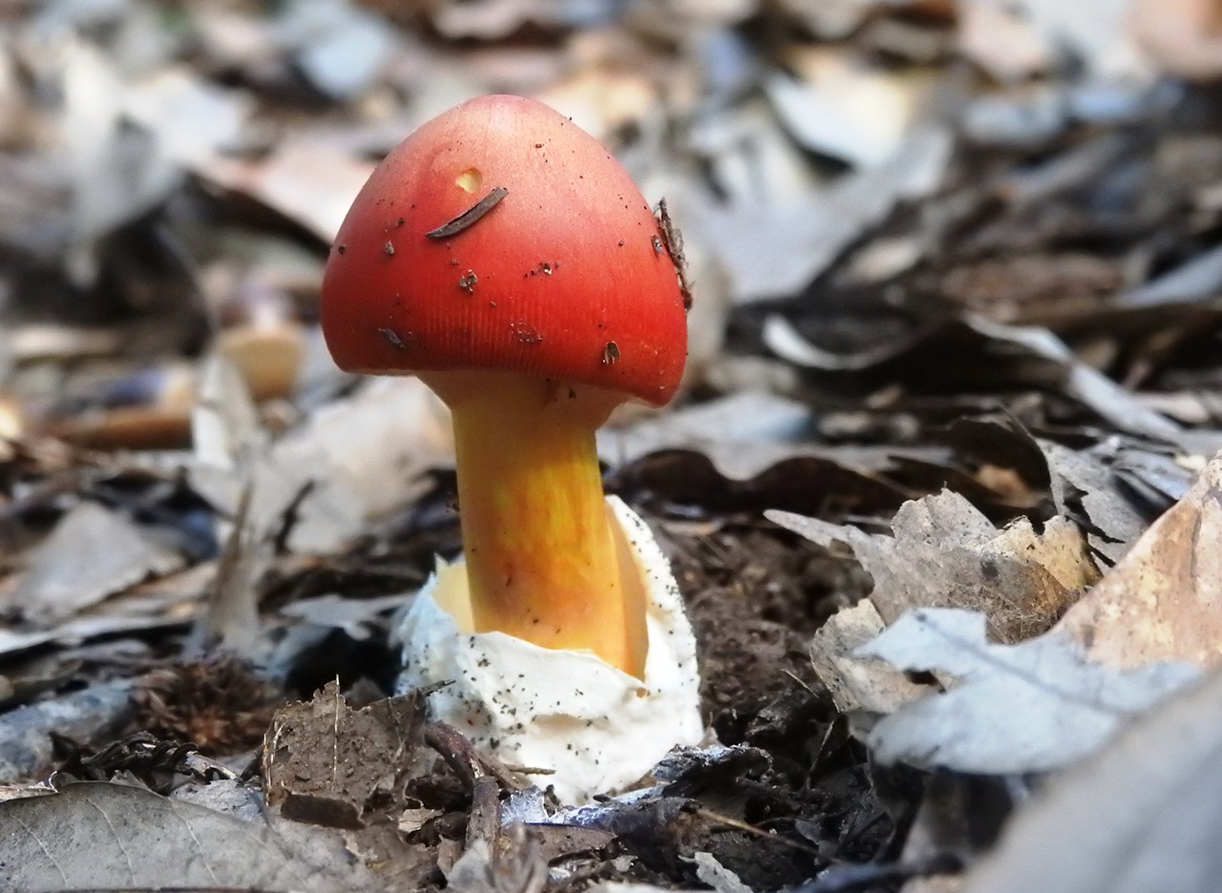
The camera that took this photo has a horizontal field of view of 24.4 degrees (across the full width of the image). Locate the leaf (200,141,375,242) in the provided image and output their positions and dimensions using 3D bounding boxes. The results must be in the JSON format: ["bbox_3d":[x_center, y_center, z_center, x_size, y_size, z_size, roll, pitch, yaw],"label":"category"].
[{"bbox_3d":[-0.085,-0.068,0.750,0.050,0.018,0.040,0,15,0],"label":"leaf"}]

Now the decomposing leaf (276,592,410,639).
[{"bbox_3d":[-0.045,0.028,0.470,0.022,0.006,0.017,0,15,0],"label":"decomposing leaf"}]

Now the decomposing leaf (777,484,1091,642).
[{"bbox_3d":[0.049,0.018,0.430,0.049,0.018,0.025,0,15,0],"label":"decomposing leaf"}]

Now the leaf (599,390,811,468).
[{"bbox_3d":[0.019,-0.004,0.570,0.044,0.010,0.027,0,15,0],"label":"leaf"}]

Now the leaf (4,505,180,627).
[{"bbox_3d":[-0.094,0.021,0.510,0.032,0.016,0.027,0,15,0],"label":"leaf"}]

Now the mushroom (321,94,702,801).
[{"bbox_3d":[-0.015,0.000,0.420,0.055,0.102,0.054,-5,11,0],"label":"mushroom"}]

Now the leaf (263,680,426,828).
[{"bbox_3d":[-0.038,0.044,0.400,0.023,0.019,0.011,0,15,0],"label":"leaf"}]

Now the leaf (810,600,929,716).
[{"bbox_3d":[0.038,0.031,0.410,0.018,0.014,0.013,0,15,0],"label":"leaf"}]

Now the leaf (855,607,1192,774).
[{"bbox_3d":[0.056,0.033,0.380,0.045,0.016,0.028,0,15,0],"label":"leaf"}]

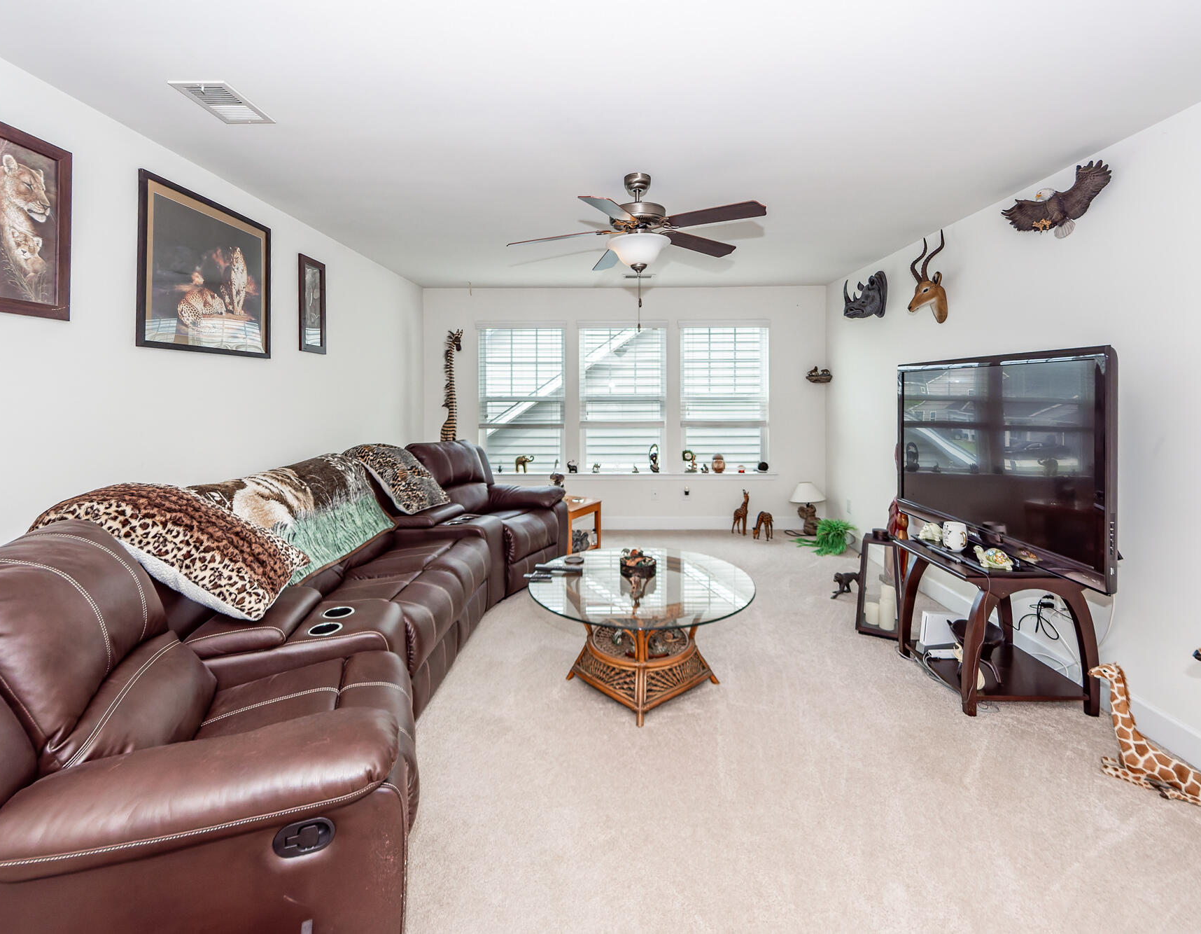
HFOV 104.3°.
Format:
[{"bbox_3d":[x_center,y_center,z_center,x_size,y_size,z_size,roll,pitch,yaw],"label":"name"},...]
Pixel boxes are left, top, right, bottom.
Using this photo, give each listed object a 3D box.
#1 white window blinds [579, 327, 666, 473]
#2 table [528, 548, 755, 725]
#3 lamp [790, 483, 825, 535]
[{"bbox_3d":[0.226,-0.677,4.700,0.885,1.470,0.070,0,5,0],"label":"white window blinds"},{"bbox_3d":[0.210,0.835,2.380,1.090,0.510,1.070,0,5,0],"label":"table"},{"bbox_3d":[1.998,0.411,4.500,0.350,0.510,0.350,-2,5,-17],"label":"lamp"}]

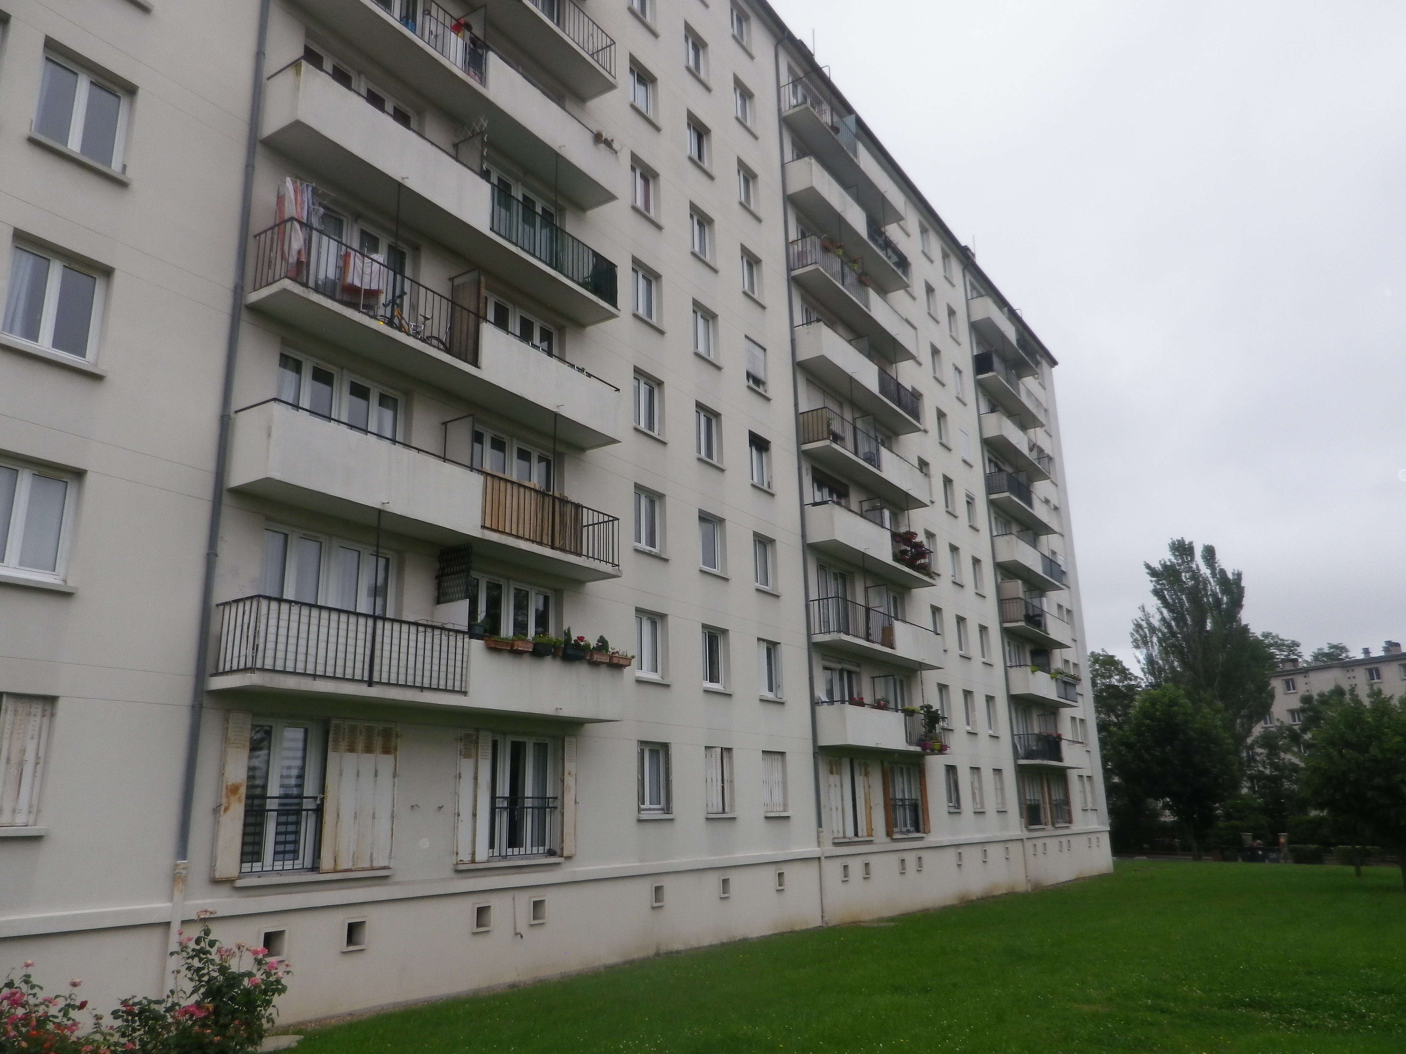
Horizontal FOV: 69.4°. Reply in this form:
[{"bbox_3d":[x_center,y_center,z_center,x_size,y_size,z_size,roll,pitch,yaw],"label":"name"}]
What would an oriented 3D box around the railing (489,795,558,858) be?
[{"bbox_3d":[-3.125,5.148,17.475,0.051,0.950,1.850,-12,-19,32],"label":"railing"}]

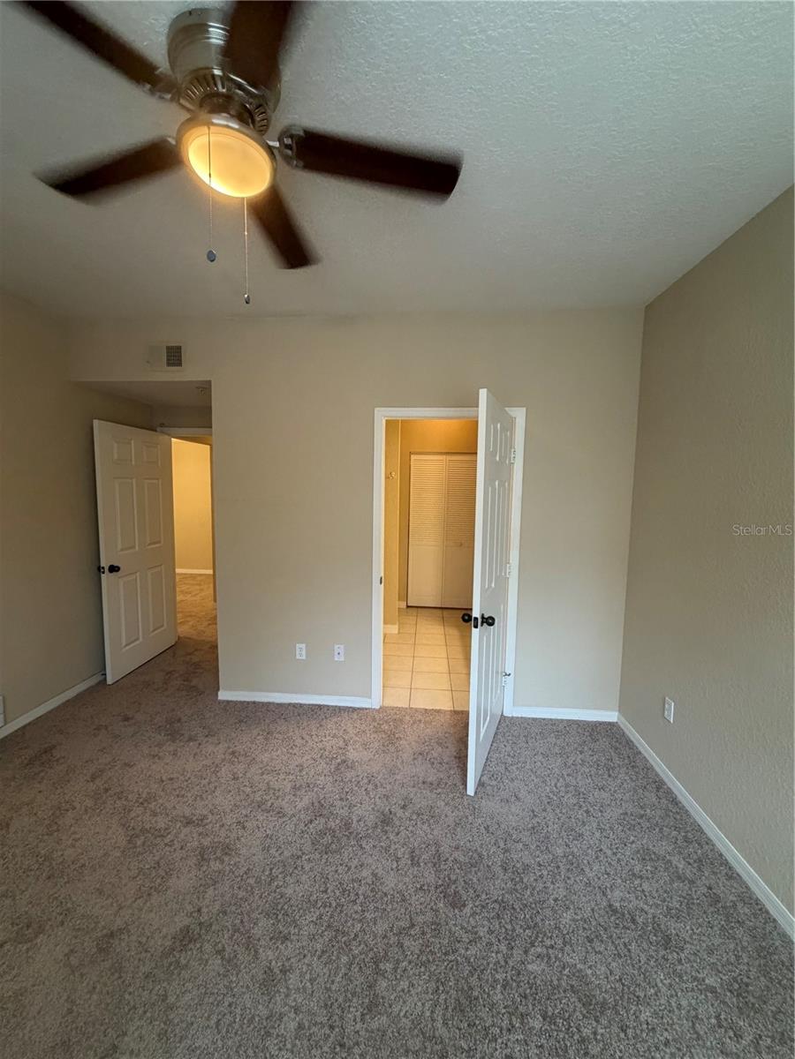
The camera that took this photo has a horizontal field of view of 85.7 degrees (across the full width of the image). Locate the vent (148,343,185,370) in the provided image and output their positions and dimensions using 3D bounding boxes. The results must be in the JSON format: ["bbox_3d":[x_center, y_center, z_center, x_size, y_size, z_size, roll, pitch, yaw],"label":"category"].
[{"bbox_3d":[-1.609,-1.196,2.970,0.267,0.196,0.022,1,5,4],"label":"vent"}]

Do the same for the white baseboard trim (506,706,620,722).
[{"bbox_3d":[1.167,1.284,2.985,0.725,0.074,0.016,1,5,4],"label":"white baseboard trim"}]

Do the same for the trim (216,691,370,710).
[{"bbox_3d":[-0.755,1.243,3.126,1.151,0.074,0.016,1,5,4],"label":"trim"}]

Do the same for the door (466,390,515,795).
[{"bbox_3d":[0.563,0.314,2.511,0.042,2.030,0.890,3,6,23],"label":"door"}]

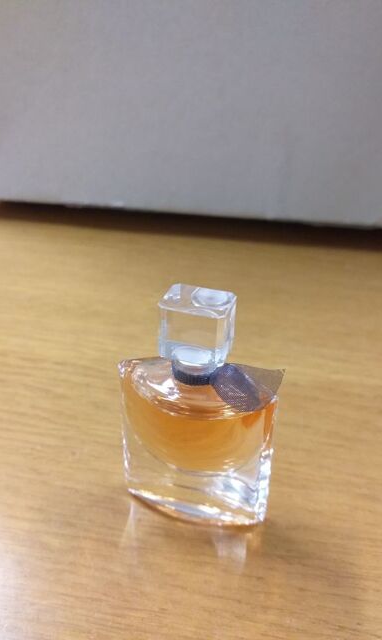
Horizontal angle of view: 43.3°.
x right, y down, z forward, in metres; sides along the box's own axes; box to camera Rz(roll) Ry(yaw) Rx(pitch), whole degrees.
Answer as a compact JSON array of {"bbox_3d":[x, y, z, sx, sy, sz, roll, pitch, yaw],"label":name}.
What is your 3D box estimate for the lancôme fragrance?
[{"bbox_3d":[0.001,0.021,0.107,0.036,0.055,0.015,9,27,16],"label":"lancôme fragrance"}]

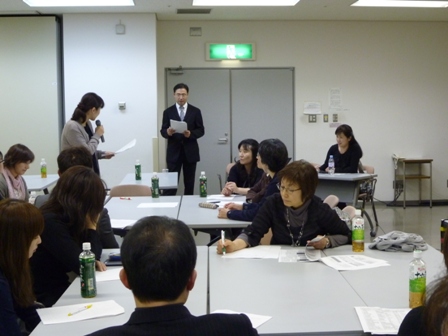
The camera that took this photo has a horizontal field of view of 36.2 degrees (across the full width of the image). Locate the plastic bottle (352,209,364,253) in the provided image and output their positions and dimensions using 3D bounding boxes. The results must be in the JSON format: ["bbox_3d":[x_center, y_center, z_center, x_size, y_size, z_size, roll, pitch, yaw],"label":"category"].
[{"bbox_3d":[0.692,0.320,3.530,0.066,0.217,0.066,-1,5,0],"label":"plastic bottle"}]

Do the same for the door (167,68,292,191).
[{"bbox_3d":[0.094,-0.447,10.250,1.920,2.080,0.090,-1,5,-1],"label":"door"}]

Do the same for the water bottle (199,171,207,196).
[{"bbox_3d":[-0.176,0.143,5.883,0.062,0.213,0.062,0,5,0],"label":"water bottle"}]

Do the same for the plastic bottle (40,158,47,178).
[{"bbox_3d":[-1.996,0.006,7.603,0.065,0.213,0.065,0,5,0],"label":"plastic bottle"}]

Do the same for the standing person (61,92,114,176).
[{"bbox_3d":[-1.190,0.143,6.050,0.430,1.600,0.440,0,5,7],"label":"standing person"}]

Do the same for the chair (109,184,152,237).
[{"bbox_3d":[-0.860,0.537,6.220,0.450,0.780,0.480,-1,5,-1],"label":"chair"}]

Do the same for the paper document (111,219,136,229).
[{"bbox_3d":[-0.685,0.364,4.520,0.230,0.004,0.300,0,5,0],"label":"paper document"}]

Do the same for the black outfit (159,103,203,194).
[{"bbox_3d":[-0.506,-0.035,8.400,0.530,1.490,0.340,-1,5,-3],"label":"black outfit"}]

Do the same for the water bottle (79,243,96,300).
[{"bbox_3d":[-0.533,0.402,2.690,0.062,0.213,0.062,0,5,0],"label":"water bottle"}]

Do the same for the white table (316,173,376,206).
[{"bbox_3d":[0.920,0.431,7.850,1.450,0.700,0.600,2,5,28],"label":"white table"}]

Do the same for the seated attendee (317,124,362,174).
[{"bbox_3d":[1.350,0.133,8.050,0.540,1.270,0.740,2,5,27],"label":"seated attendee"}]

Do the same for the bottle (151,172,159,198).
[{"bbox_3d":[-0.581,0.147,5.819,0.062,0.213,0.062,0,5,0],"label":"bottle"}]

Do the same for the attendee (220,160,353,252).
[{"bbox_3d":[0.341,0.533,3.800,0.700,1.180,0.760,1,5,13],"label":"attendee"}]

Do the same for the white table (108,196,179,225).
[{"bbox_3d":[-0.650,0.656,5.220,0.600,0.700,1.480,-1,5,-2],"label":"white table"}]

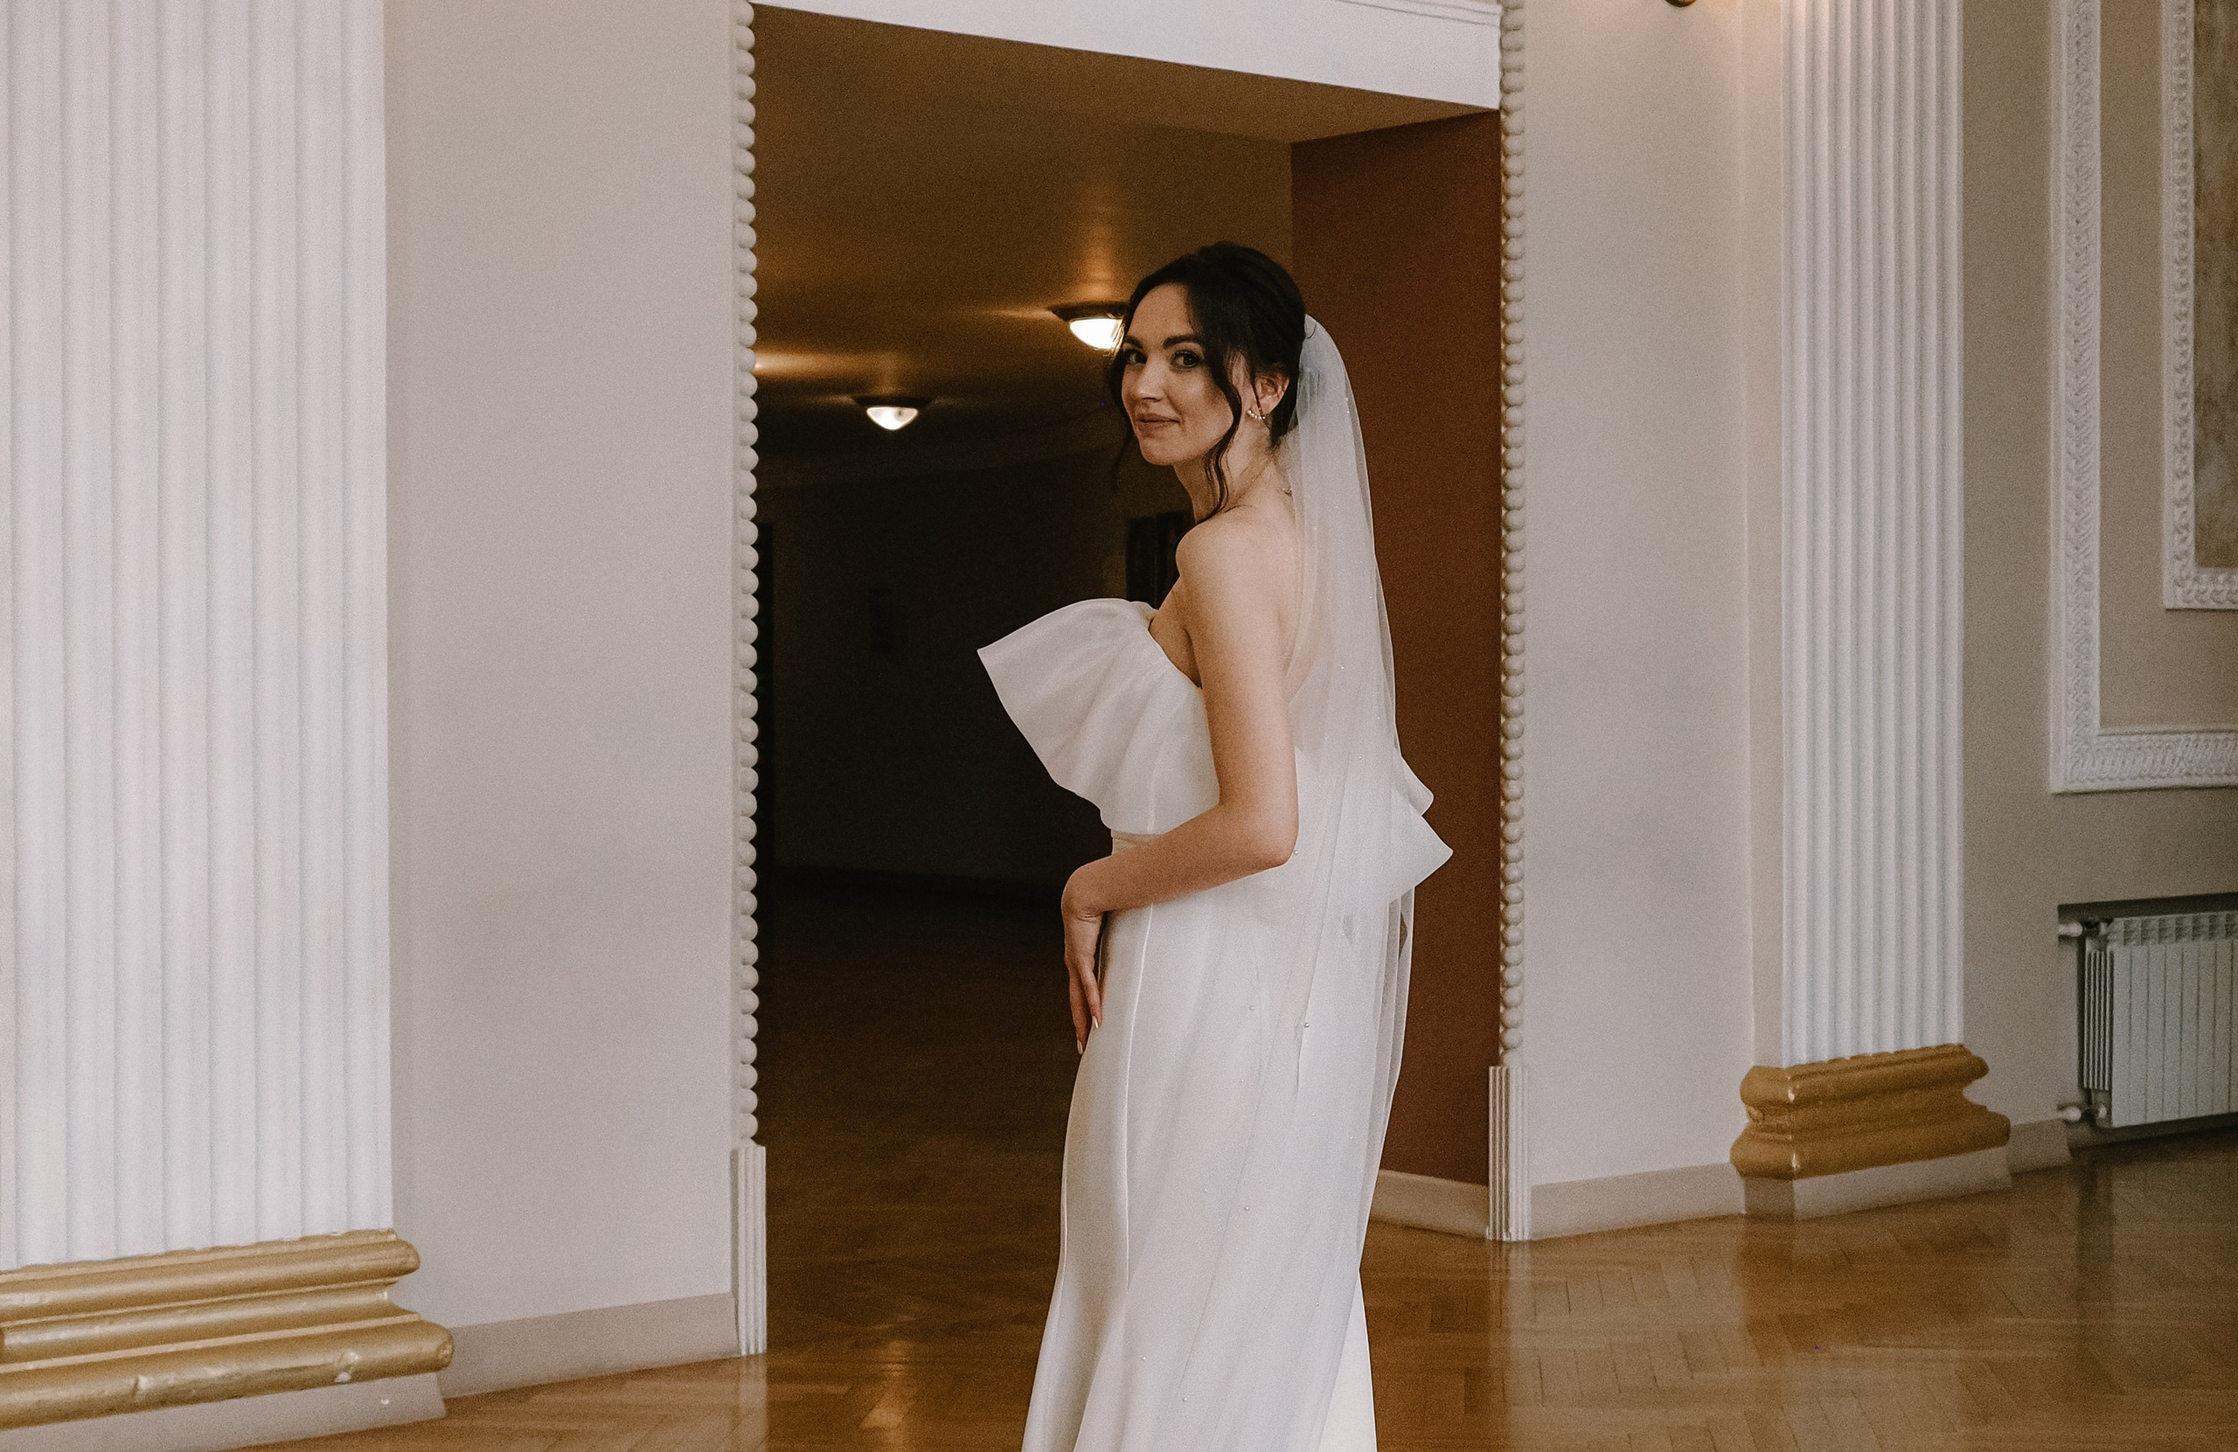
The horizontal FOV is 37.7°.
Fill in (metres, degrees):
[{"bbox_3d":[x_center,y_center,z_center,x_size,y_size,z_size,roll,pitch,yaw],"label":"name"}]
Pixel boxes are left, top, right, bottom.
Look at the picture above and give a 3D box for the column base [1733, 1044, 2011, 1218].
[{"bbox_3d":[1.894,1.006,8.176,0.860,0.360,0.170,-1,1,-37],"label":"column base"}]

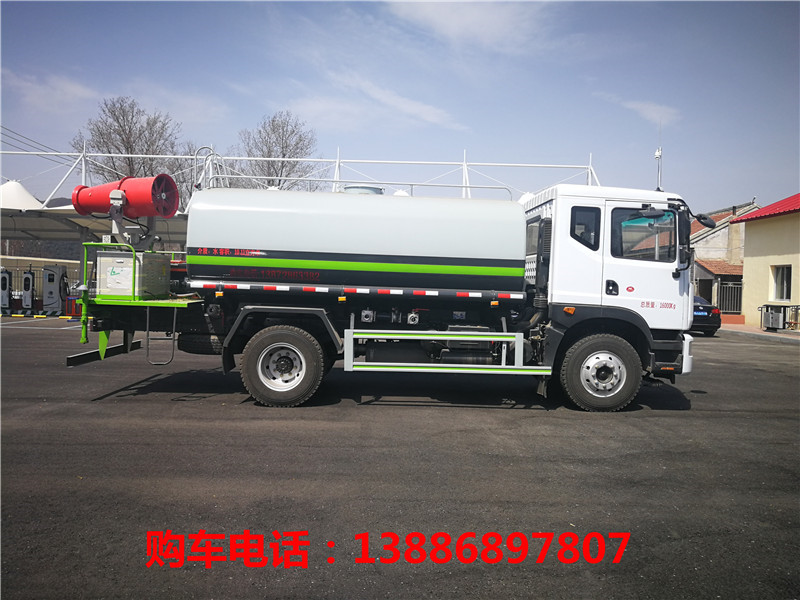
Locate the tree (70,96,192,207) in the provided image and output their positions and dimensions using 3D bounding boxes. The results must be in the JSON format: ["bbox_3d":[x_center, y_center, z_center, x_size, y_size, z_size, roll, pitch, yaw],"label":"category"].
[{"bbox_3d":[-16.333,-5.887,37.594,7.210,12.690,7.210,2,1,0],"label":"tree"}]

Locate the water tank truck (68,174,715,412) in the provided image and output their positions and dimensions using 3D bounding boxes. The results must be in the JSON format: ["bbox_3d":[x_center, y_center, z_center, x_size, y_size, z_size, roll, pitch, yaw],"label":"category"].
[{"bbox_3d":[-0.239,-0.192,9.148,8.450,3.150,2.550,2,1,-3],"label":"water tank truck"}]

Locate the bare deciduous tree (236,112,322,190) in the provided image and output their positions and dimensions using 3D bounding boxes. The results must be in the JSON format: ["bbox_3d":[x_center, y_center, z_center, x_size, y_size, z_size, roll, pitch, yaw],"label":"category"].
[{"bbox_3d":[-7.726,-5.572,39.093,5.750,12.550,5.750,2,1,0],"label":"bare deciduous tree"}]

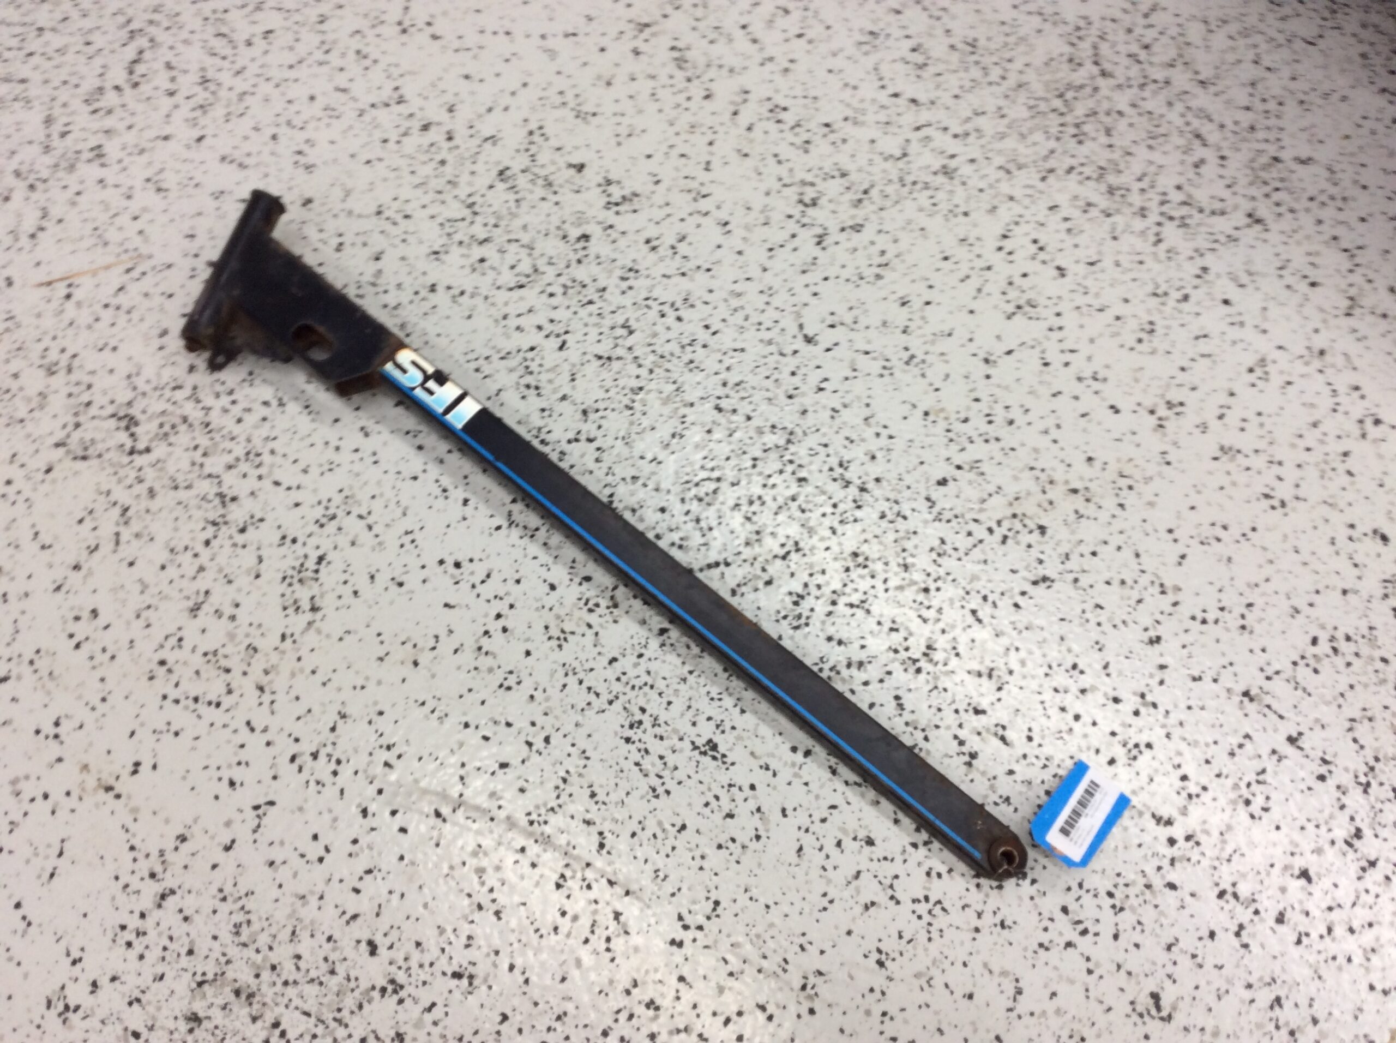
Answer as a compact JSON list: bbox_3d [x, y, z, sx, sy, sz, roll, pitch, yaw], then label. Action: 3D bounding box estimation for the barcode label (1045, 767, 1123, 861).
[{"bbox_3d":[0.252,0.191,0.841,0.025,0.001,0.056,35,73,10],"label":"barcode label"}]

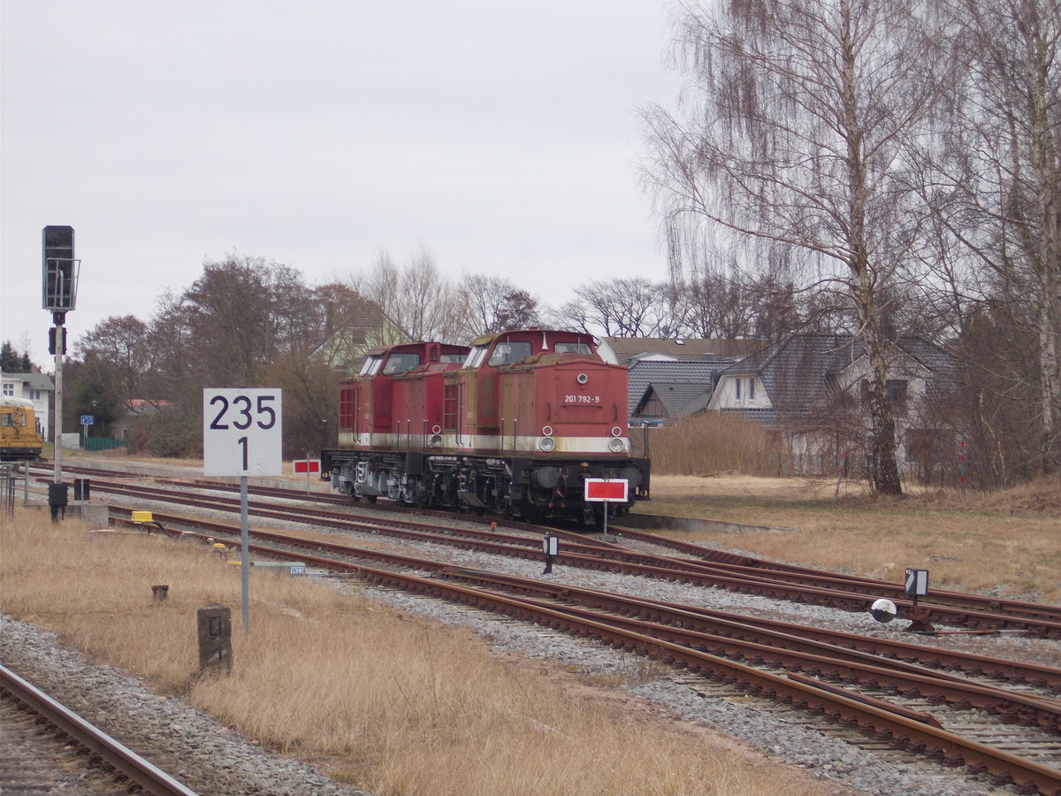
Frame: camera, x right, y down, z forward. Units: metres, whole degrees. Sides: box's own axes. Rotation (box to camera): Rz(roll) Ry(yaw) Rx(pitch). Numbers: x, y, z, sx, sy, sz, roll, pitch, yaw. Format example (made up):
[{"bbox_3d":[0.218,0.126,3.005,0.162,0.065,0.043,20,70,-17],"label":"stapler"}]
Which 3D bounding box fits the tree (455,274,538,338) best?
[{"bbox_3d":[-2.496,-2.588,300.000,7.000,13.600,7.000,0,0,0],"label":"tree"}]

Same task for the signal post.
[{"bbox_3d":[-10.270,-0.454,87.000,0.750,6.650,0.800,1,0,-16],"label":"signal post"}]

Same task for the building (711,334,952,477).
[{"bbox_3d":[19.356,0.325,244.000,14.000,8.400,10.000,1,0,-20],"label":"building"}]

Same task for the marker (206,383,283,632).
[{"bbox_3d":[-3.214,1.257,44.600,0.880,2.740,0.100,0,0,-13],"label":"marker"}]

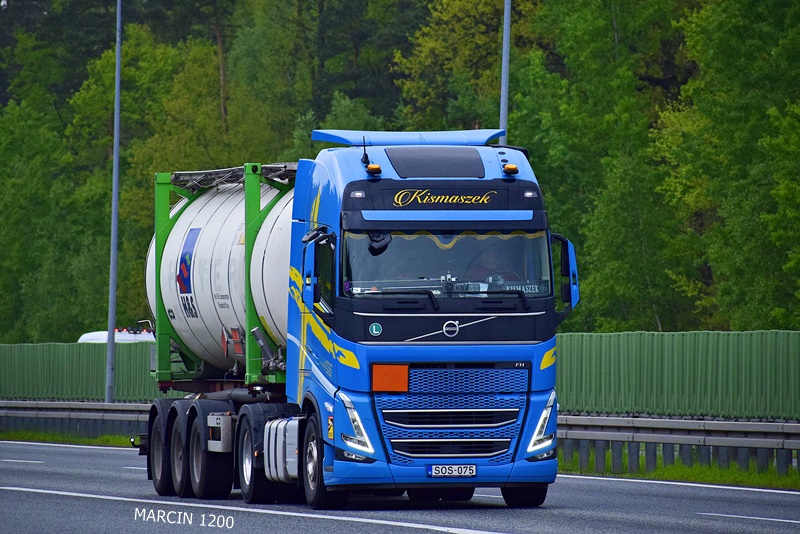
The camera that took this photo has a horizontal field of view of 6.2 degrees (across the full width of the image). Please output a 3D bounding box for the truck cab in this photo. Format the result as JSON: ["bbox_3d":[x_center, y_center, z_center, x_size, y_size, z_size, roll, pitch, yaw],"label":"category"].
[{"bbox_3d":[0.275,0.557,78.250,2.800,4.020,2.600,0,-1,-12],"label":"truck cab"}]

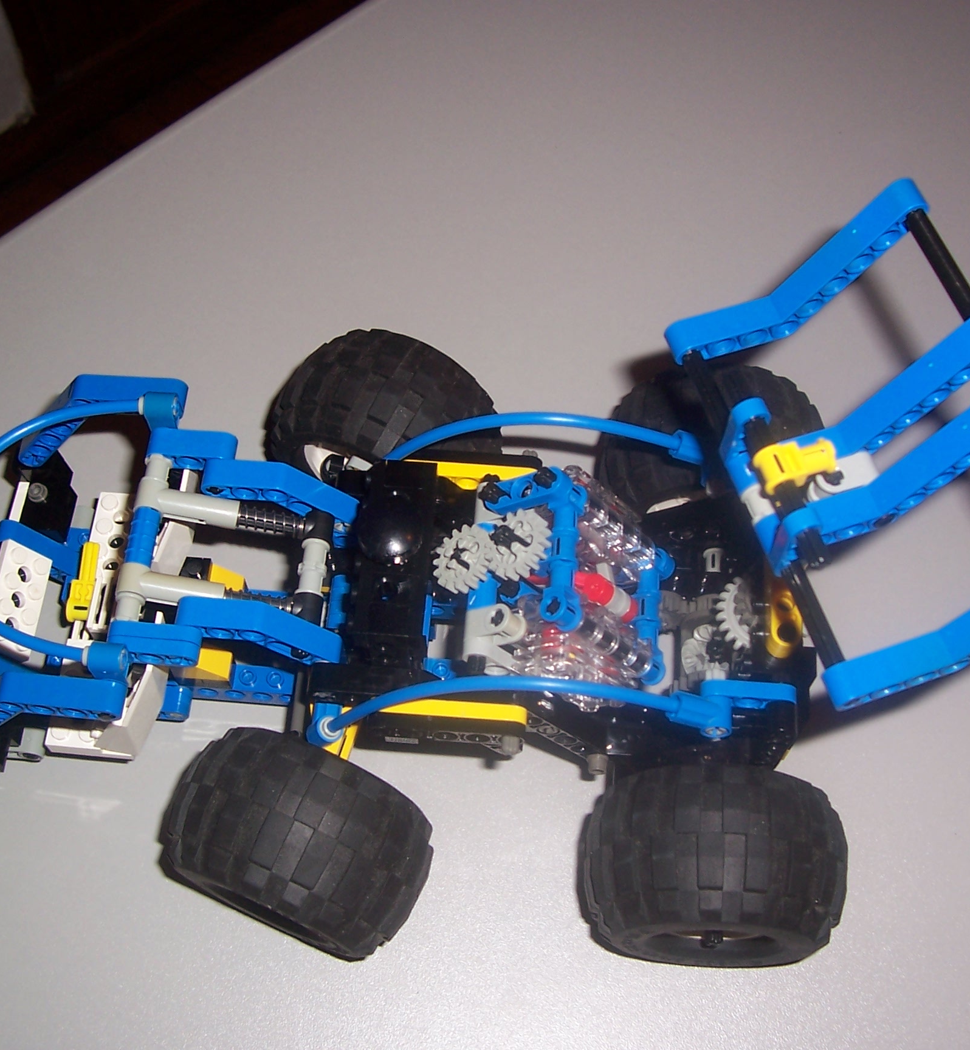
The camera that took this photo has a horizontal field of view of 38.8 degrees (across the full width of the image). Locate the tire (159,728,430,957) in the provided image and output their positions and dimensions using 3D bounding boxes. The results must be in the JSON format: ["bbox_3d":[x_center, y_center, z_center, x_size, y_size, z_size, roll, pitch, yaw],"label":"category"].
[{"bbox_3d":[-0.049,0.083,0.361,0.069,0.069,0.040,22,65,11],"label":"tire"}]

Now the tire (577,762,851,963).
[{"bbox_3d":[0.057,0.088,0.351,0.069,0.069,0.040,2,63,4],"label":"tire"}]

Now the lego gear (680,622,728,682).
[{"bbox_3d":[0.061,0.035,0.381,0.013,0.009,0.013,4,63,2],"label":"lego gear"}]

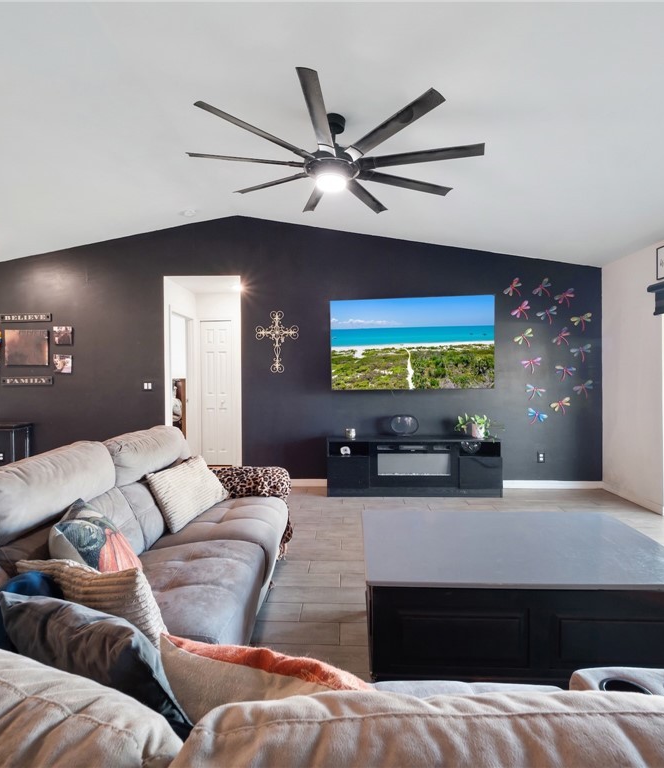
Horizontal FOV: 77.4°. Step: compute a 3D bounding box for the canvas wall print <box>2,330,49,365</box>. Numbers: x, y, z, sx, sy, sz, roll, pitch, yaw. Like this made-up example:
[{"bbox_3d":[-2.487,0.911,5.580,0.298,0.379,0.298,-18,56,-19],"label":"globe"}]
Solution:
[{"bbox_3d":[-3.514,-0.416,4.770,0.510,0.410,0.030,0,1,2],"label":"canvas wall print"}]

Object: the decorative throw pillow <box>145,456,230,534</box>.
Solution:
[{"bbox_3d":[-0.860,0.628,2.480,0.130,0.360,0.470,-38,-8,24],"label":"decorative throw pillow"}]

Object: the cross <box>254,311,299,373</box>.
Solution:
[{"bbox_3d":[-0.617,-0.472,4.700,0.489,0.699,0.025,0,1,1],"label":"cross"}]

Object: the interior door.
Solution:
[{"bbox_3d":[-1.626,0.130,5.857,0.421,2.033,0.037,0,1,1],"label":"interior door"}]

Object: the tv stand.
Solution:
[{"bbox_3d":[0.870,0.885,4.520,1.819,0.602,0.355,0,1,1],"label":"tv stand"}]

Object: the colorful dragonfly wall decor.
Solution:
[{"bbox_3d":[2.350,-0.753,4.530,0.230,0.213,0.030,0,1,1],"label":"colorful dragonfly wall decor"}]

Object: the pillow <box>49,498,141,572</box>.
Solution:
[{"bbox_3d":[-0.855,0.637,1.575,0.140,0.420,0.420,-39,12,-19],"label":"pillow"}]

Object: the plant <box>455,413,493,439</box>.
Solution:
[{"bbox_3d":[1.485,0.437,4.330,0.400,0.280,0.270,0,1,1],"label":"plant"}]

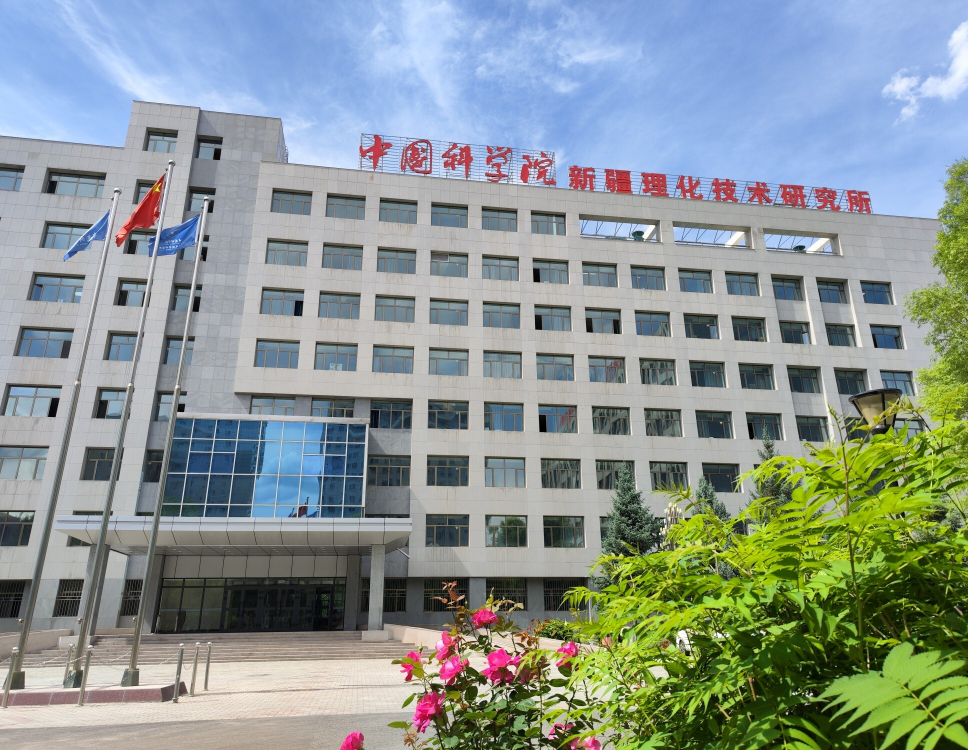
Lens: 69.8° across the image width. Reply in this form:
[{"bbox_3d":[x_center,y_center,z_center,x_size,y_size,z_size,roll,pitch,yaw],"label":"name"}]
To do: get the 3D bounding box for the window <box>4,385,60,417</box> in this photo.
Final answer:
[{"bbox_3d":[-26.343,1.651,40.755,2.811,1.793,0.200,3,-20,-9],"label":"window"}]

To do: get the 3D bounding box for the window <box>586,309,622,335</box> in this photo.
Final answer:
[{"bbox_3d":[8.679,-3.817,50.482,2.724,1.993,0.250,3,-20,-9],"label":"window"}]

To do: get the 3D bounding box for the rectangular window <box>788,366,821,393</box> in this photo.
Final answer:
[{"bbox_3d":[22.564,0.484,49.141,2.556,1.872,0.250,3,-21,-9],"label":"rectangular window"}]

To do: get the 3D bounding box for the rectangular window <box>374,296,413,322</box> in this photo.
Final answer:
[{"bbox_3d":[-5.926,-4.290,46.304,2.595,1.893,0.200,3,-21,-9],"label":"rectangular window"}]

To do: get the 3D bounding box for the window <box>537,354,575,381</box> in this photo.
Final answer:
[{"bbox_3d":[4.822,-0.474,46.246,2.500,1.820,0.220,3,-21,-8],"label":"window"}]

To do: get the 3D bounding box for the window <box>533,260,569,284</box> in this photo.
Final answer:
[{"bbox_3d":[4.677,-7.210,49.182,2.515,1.806,0.200,3,-20,-9],"label":"window"}]

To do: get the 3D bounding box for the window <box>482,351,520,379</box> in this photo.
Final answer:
[{"bbox_3d":[1.242,-0.568,46.149,2.595,1.895,0.200,3,-21,-9],"label":"window"}]

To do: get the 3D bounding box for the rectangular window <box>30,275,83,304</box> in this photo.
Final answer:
[{"bbox_3d":[-26.459,-5.276,43.183,2.887,1.893,0.200,3,-21,-9],"label":"rectangular window"}]

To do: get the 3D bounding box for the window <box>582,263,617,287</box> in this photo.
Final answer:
[{"bbox_3d":[8.635,-7.364,51.789,2.724,1.993,0.250,3,-20,-9],"label":"window"}]

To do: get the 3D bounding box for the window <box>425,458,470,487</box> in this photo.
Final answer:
[{"bbox_3d":[-2.207,6.020,42.922,2.600,1.900,0.200,3,-20,-9],"label":"window"}]

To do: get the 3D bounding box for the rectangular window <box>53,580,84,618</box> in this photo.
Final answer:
[{"bbox_3d":[-21.869,12.094,37.505,2.000,1.900,0.200,3,-20,-9],"label":"rectangular window"}]

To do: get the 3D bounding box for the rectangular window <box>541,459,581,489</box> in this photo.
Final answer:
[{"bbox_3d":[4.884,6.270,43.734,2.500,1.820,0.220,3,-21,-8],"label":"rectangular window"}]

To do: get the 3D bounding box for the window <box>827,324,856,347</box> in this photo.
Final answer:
[{"bbox_3d":[26.381,-2.915,51.161,2.500,1.850,0.200,3,-20,-9],"label":"window"}]

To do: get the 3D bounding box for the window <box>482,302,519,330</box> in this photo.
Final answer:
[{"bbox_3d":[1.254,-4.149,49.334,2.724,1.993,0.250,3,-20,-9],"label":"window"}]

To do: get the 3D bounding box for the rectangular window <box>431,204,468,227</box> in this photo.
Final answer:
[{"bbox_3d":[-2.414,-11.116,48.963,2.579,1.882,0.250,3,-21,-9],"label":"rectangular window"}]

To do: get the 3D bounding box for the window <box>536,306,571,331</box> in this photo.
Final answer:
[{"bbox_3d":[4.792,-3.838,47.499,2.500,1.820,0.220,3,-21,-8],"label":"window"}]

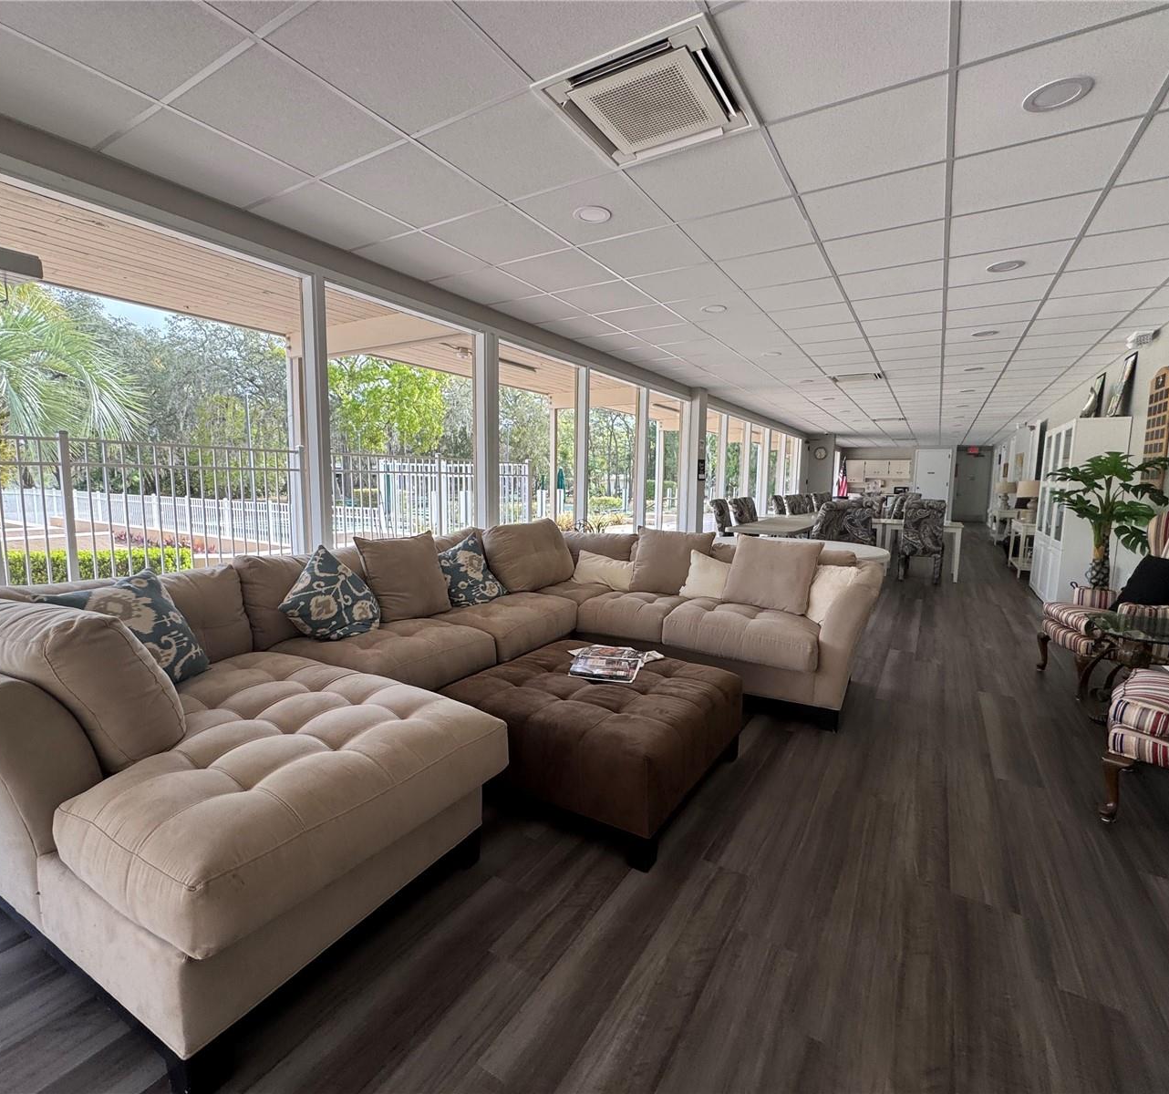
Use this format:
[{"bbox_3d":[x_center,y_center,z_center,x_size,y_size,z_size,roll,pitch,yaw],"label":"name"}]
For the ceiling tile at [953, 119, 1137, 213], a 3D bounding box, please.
[{"bbox_3d":[1.927,-1.607,2.532,0.603,0.024,0.606,4,7,31],"label":"ceiling tile"}]

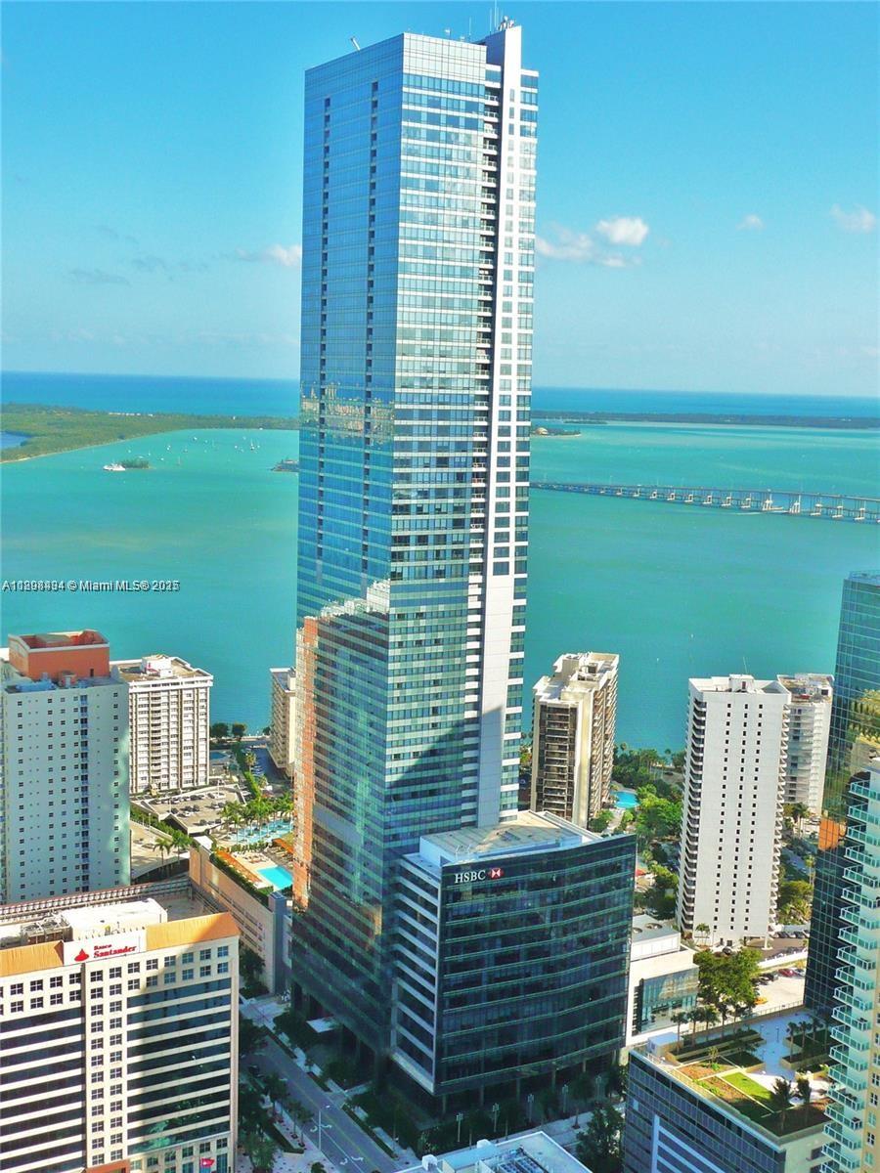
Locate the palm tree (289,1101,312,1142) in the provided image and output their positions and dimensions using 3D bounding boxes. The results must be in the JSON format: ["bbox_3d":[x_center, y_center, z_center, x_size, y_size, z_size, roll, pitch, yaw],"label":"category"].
[{"bbox_3d":[-29.636,114.307,310.743,4.178,9.450,4.178,-3,10,-30],"label":"palm tree"}]

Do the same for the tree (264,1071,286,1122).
[{"bbox_3d":[-36.160,112.020,319.890,5.380,11.210,5.380,2,8,0],"label":"tree"}]

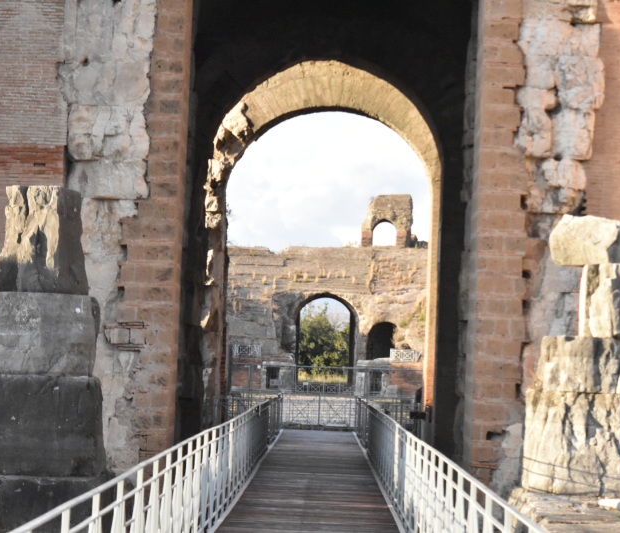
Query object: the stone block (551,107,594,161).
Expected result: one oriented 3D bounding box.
[{"bbox_3d":[3.880,-1.935,25.850,0.630,0.750,0.500,2,-3,1],"label":"stone block"}]

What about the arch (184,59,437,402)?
[{"bbox_3d":[0.108,-0.523,32.397,4.400,6.200,2.800,2,-3,1],"label":"arch"}]

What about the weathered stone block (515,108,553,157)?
[{"bbox_3d":[3.303,-1.964,25.850,0.540,0.690,0.500,2,-3,1],"label":"weathered stone block"}]

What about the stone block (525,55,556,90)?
[{"bbox_3d":[3.407,-2.852,25.825,0.460,0.520,0.450,2,-3,1],"label":"stone block"}]

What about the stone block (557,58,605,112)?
[{"bbox_3d":[3.998,-2.687,25.874,0.690,0.770,0.550,2,-3,1],"label":"stone block"}]

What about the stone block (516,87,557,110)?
[{"bbox_3d":[3.348,-2.468,25.825,0.570,0.340,0.450,2,-3,1],"label":"stone block"}]

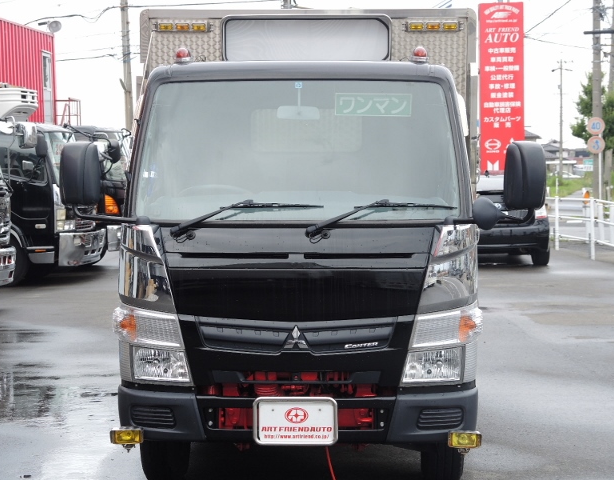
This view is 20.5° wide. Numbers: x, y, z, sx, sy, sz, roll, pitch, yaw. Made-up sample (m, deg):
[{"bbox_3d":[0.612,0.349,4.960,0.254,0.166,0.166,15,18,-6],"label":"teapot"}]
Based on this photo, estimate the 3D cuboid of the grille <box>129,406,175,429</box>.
[{"bbox_3d":[-0.698,0.797,7.680,0.215,0.110,0.075,1,2,14],"label":"grille"}]

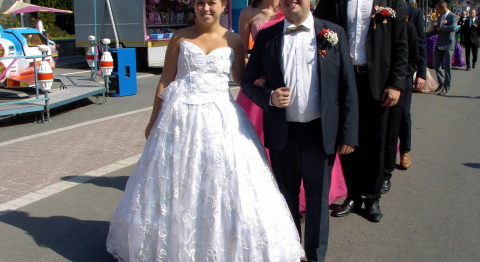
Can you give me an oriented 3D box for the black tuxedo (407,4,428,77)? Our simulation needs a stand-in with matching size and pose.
[{"bbox_3d":[1.593,-0.919,6.438,0.580,0.839,0.360,2,10,14],"label":"black tuxedo"}]

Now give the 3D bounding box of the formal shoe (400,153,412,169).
[{"bbox_3d":[1.681,0.291,6.439,0.110,0.115,0.300,0,10,2],"label":"formal shoe"}]

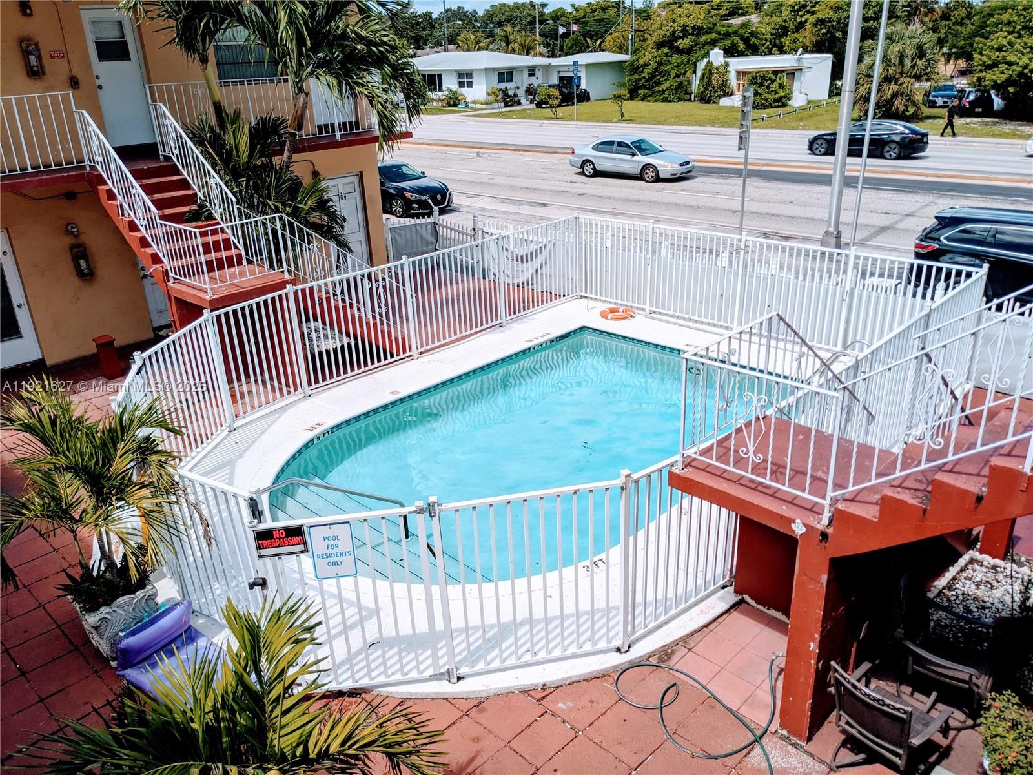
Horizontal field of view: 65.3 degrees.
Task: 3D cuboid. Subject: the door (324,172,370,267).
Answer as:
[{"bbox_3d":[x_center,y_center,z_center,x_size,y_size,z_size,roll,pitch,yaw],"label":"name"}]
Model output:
[{"bbox_3d":[-3.393,-3.197,16.199,0.070,2.050,0.860,19,31,42],"label":"door"}]

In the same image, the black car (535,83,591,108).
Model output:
[{"bbox_3d":[3.657,-22.946,63.375,1.880,1.750,4.500,19,31,42],"label":"black car"}]

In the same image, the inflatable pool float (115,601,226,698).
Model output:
[{"bbox_3d":[-2.680,2.217,6.452,1.250,0.380,0.700,15,29,36],"label":"inflatable pool float"}]

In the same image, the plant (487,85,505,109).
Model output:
[{"bbox_3d":[-1.520,-21.765,60.698,1.300,1.850,1.300,-3,22,0],"label":"plant"}]

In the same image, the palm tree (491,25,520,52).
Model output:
[{"bbox_3d":[-1.157,-35.162,86.102,3.300,6.200,3.300,-3,23,0],"label":"palm tree"}]

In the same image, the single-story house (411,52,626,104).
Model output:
[{"bbox_3d":[-0.962,-29.628,75.925,18.500,4.000,16.100,18,31,40],"label":"single-story house"}]

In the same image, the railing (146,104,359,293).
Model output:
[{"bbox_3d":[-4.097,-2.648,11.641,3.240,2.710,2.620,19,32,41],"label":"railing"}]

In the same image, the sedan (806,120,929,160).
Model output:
[{"bbox_3d":[14.379,-10.252,32.949,4.690,1.440,1.850,18,31,39],"label":"sedan"}]

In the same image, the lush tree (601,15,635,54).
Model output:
[{"bbox_3d":[10.137,-33.724,80.647,3.800,7.200,3.800,0,23,7],"label":"lush tree"}]

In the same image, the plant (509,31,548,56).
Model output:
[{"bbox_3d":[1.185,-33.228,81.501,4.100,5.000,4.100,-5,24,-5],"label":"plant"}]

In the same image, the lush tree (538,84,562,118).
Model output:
[{"bbox_3d":[2.385,-19.918,56.017,1.750,2.150,1.750,-2,22,3],"label":"lush tree"}]

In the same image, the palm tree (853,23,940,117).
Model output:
[{"bbox_3d":[21.386,-17.731,45.197,4.500,5.100,4.400,7,24,23],"label":"palm tree"}]

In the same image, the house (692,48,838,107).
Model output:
[{"bbox_3d":[17.312,-22.705,58.709,9.300,3.300,8.800,-3,23,0],"label":"house"}]

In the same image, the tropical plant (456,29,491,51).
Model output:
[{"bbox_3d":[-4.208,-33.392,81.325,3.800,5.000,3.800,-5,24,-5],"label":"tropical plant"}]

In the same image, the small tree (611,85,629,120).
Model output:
[{"bbox_3d":[6.376,-17.184,48.699,1.250,2.000,1.250,1,23,7],"label":"small tree"}]

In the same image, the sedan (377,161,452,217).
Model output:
[{"bbox_3d":[-4.059,-6.610,26.450,1.850,1.445,4.900,-22,30,-38],"label":"sedan"}]

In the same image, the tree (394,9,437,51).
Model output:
[{"bbox_3d":[-11.627,-40.590,96.139,5.600,8.200,5.600,-5,24,-5],"label":"tree"}]

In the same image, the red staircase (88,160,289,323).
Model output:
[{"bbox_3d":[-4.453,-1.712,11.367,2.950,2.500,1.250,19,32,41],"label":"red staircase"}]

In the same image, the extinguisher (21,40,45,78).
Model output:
[{"bbox_3d":[-7.001,-4.751,11.668,0.150,0.480,0.230,19,31,42],"label":"extinguisher"}]

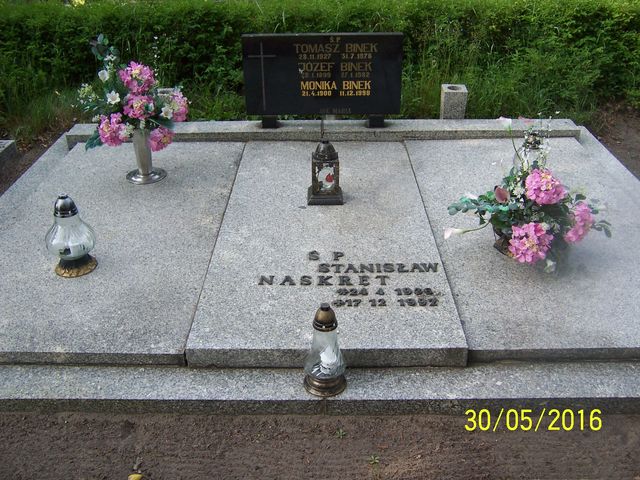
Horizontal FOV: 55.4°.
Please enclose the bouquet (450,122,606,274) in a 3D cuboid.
[{"bbox_3d":[0.727,-0.157,2.167,0.546,0.361,0.419,0,31,0],"label":"bouquet"}]

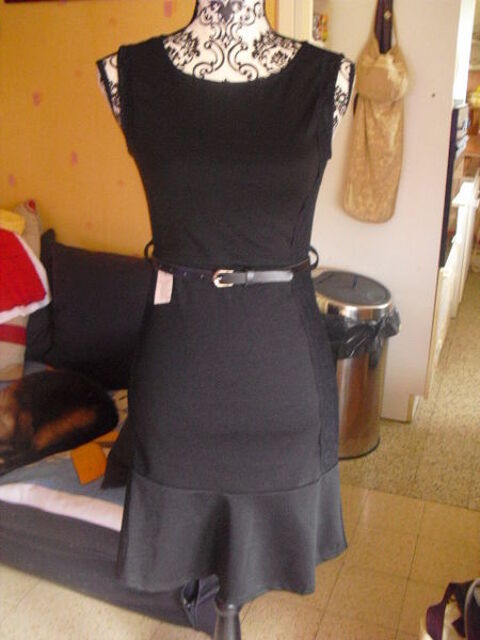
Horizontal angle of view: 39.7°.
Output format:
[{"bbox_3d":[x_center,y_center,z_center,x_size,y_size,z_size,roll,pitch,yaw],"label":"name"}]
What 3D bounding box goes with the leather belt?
[{"bbox_3d":[-0.015,-0.097,1.081,0.265,0.042,0.200,0,16,-2],"label":"leather belt"}]

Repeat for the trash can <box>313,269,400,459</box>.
[{"bbox_3d":[0.434,0.189,2.764,0.345,0.690,0.345,0,16,0],"label":"trash can"}]

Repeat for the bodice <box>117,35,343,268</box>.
[{"bbox_3d":[-0.012,-0.245,1.026,0.345,0.335,0.225,0,16,-2],"label":"bodice"}]

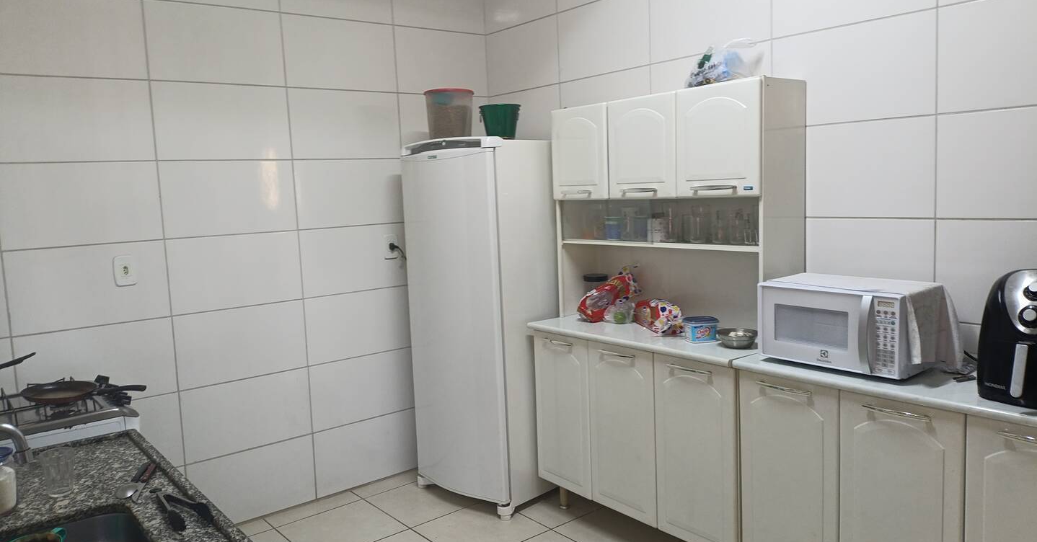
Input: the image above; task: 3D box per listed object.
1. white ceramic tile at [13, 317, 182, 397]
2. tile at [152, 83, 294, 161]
[{"bbox_3d":[-1.693,0.385,3.032,0.570,0.324,0.010,-7,8,-37],"label":"white ceramic tile"},{"bbox_3d":[-1.265,-0.639,3.227,0.563,0.320,0.010,-7,8,-37],"label":"tile"}]

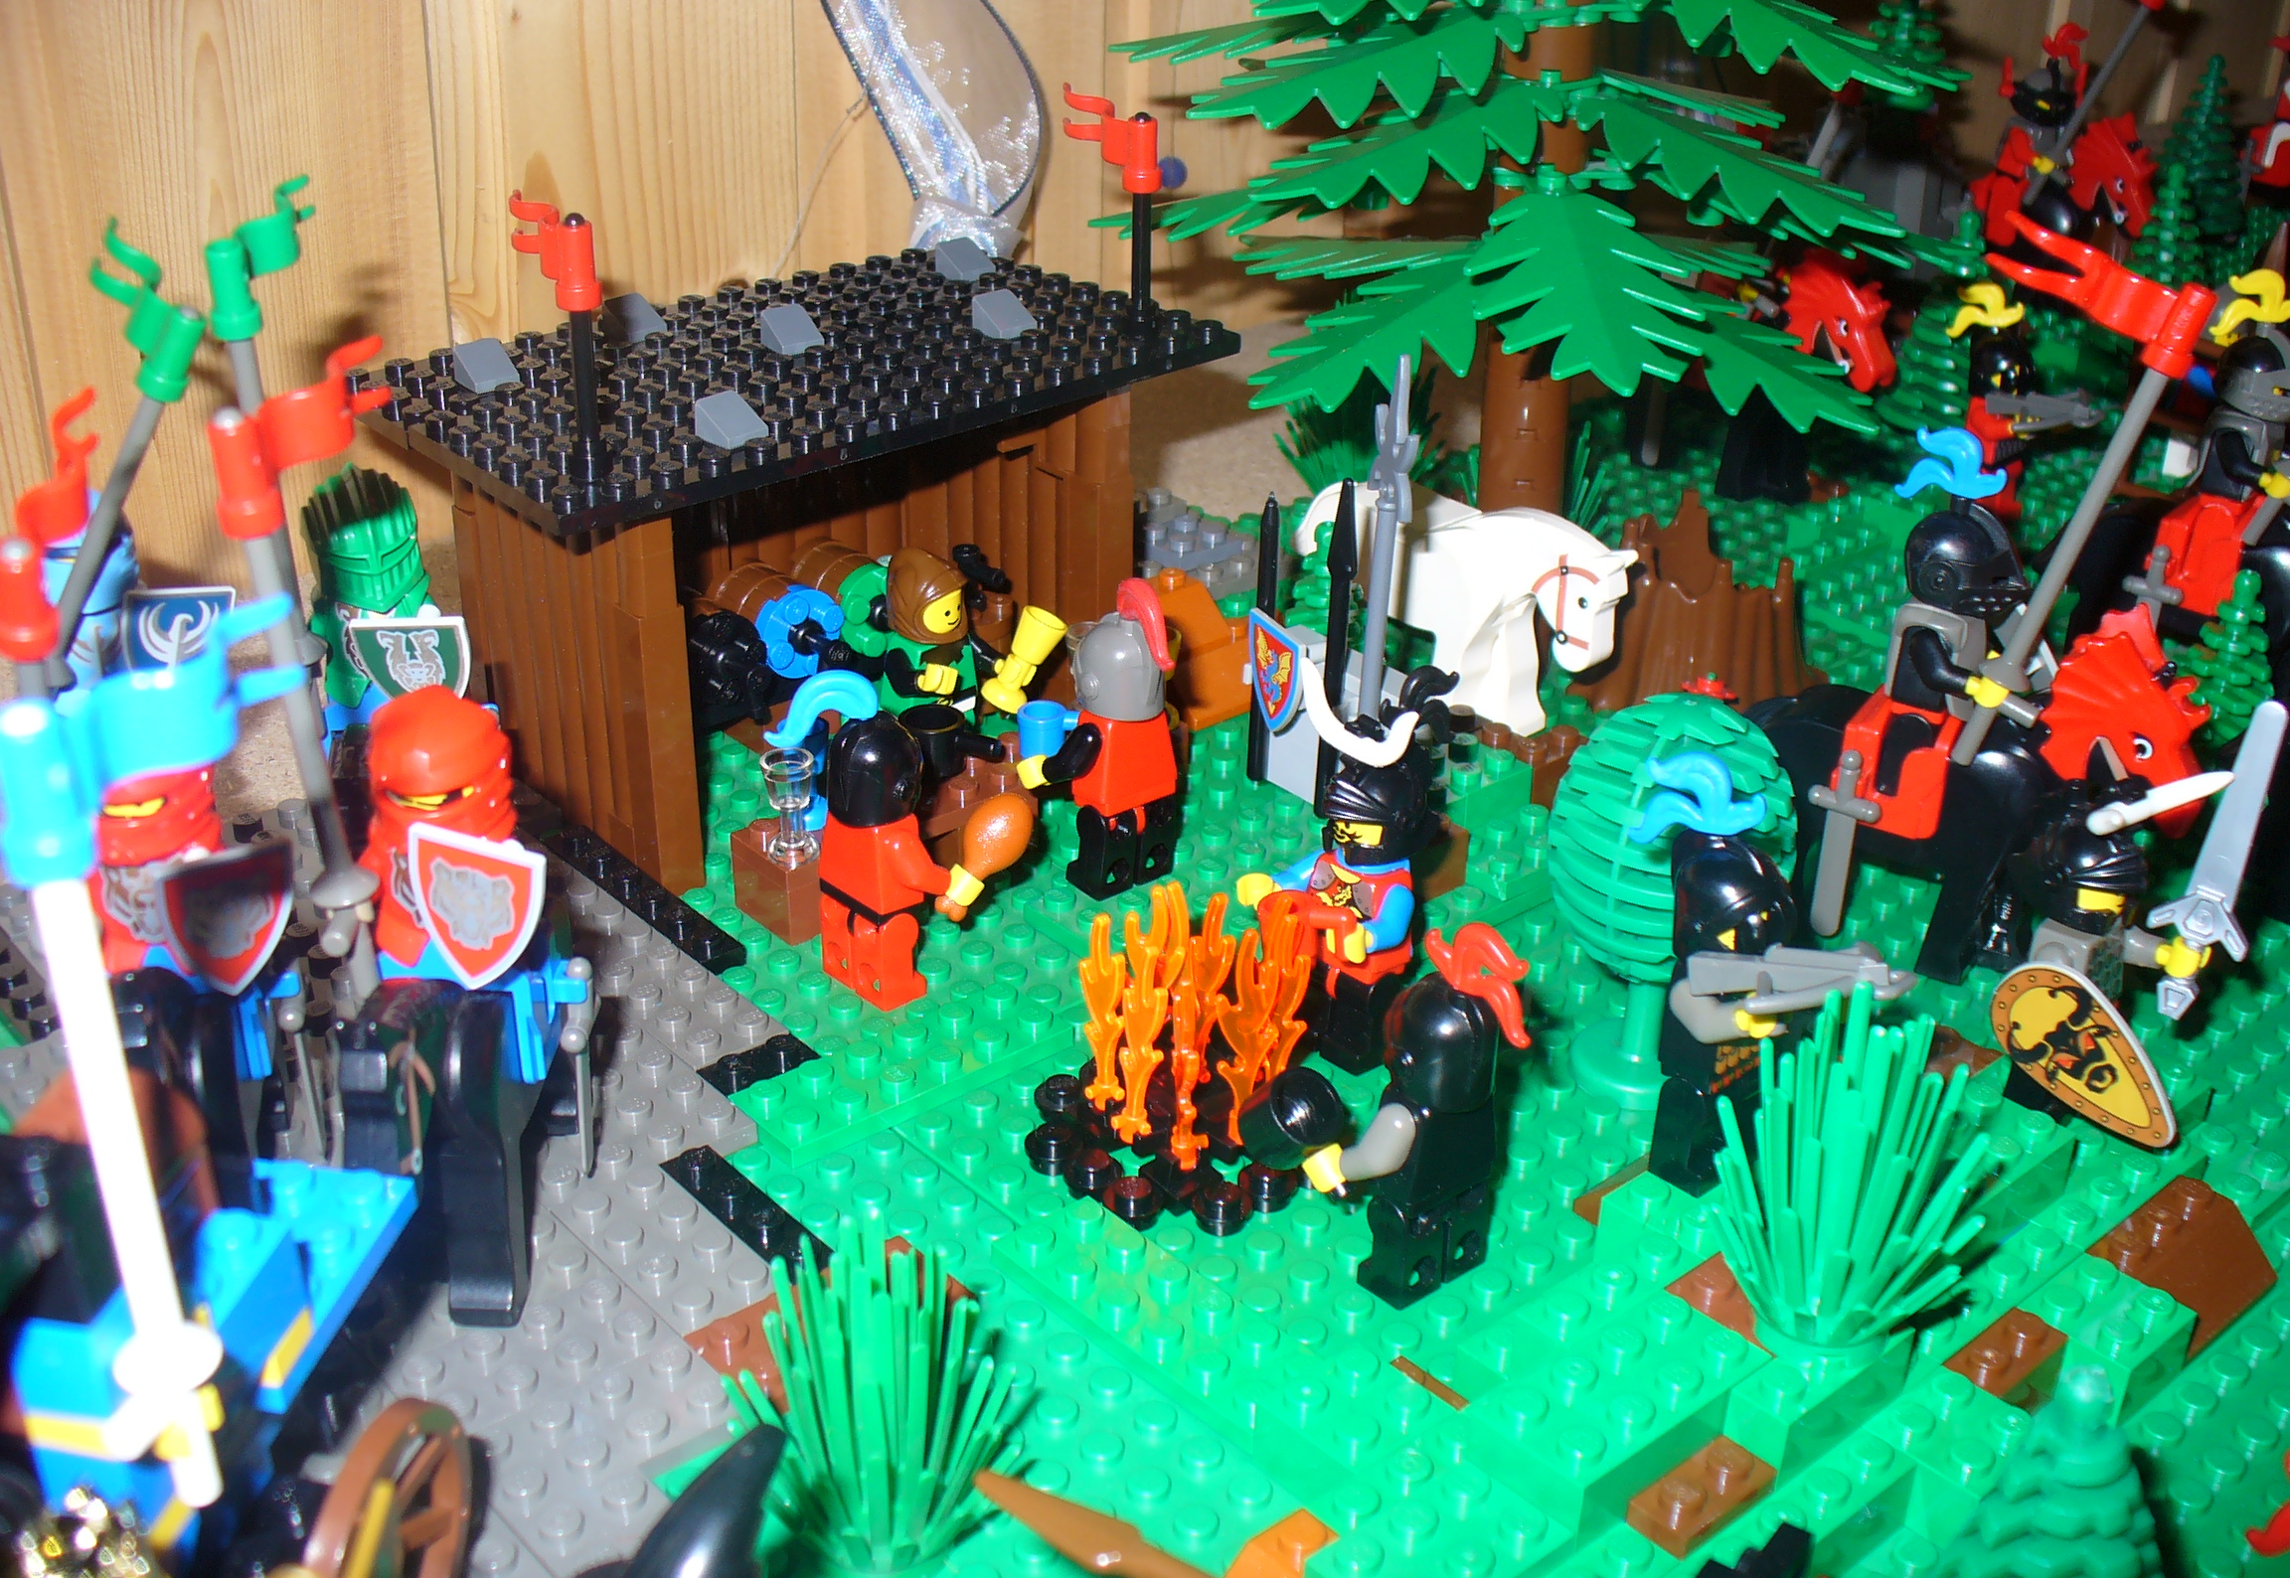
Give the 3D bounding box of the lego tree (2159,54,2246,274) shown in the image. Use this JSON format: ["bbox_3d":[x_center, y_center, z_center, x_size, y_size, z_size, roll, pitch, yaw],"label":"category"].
[{"bbox_3d":[0.317,-0.188,0.739,0.030,0.065,0.030,-21,34,-35],"label":"lego tree"}]

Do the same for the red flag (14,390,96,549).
[{"bbox_3d":[-0.113,-0.033,0.255,0.006,0.009,0.025,0,49,0],"label":"red flag"}]

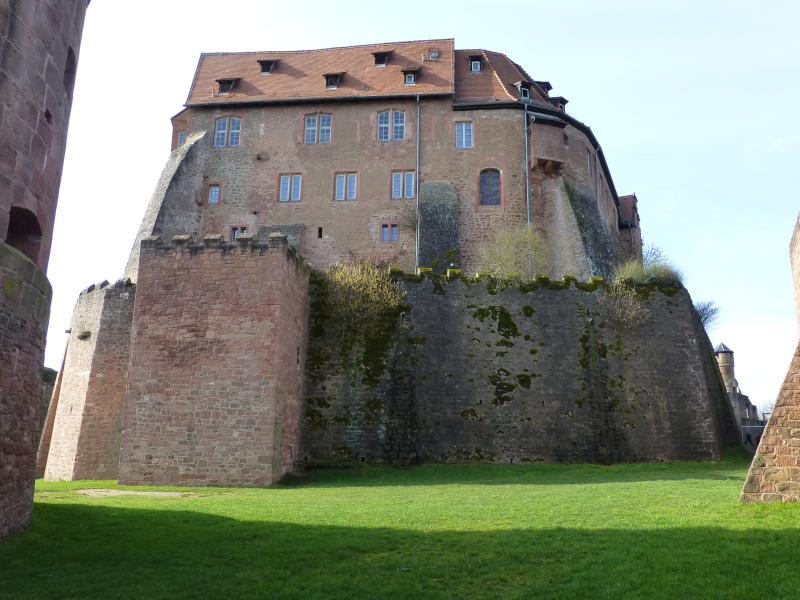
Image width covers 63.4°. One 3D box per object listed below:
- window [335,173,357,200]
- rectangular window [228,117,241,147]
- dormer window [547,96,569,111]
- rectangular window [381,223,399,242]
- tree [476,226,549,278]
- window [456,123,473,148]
[{"bbox_3d":[-3.444,-7.204,41.161,1.468,1.835,0.200,0,-10,6],"label":"window"},{"bbox_3d":[-10.857,-11.056,42.687,0.806,2.057,0.200,0,-11,6],"label":"rectangular window"},{"bbox_3d":[10.369,-12.903,42.600,1.150,0.900,0.950,10,-14,-43],"label":"dormer window"},{"bbox_3d":[-0.634,-4.162,40.203,1.082,1.207,0.250,0,-11,6],"label":"rectangular window"},{"bbox_3d":[6.200,-2.613,35.982,4.115,3.479,3.400,1,-11,0],"label":"tree"},{"bbox_3d":[4.087,-10.386,40.900,1.111,1.794,0.200,0,-11,6],"label":"window"}]

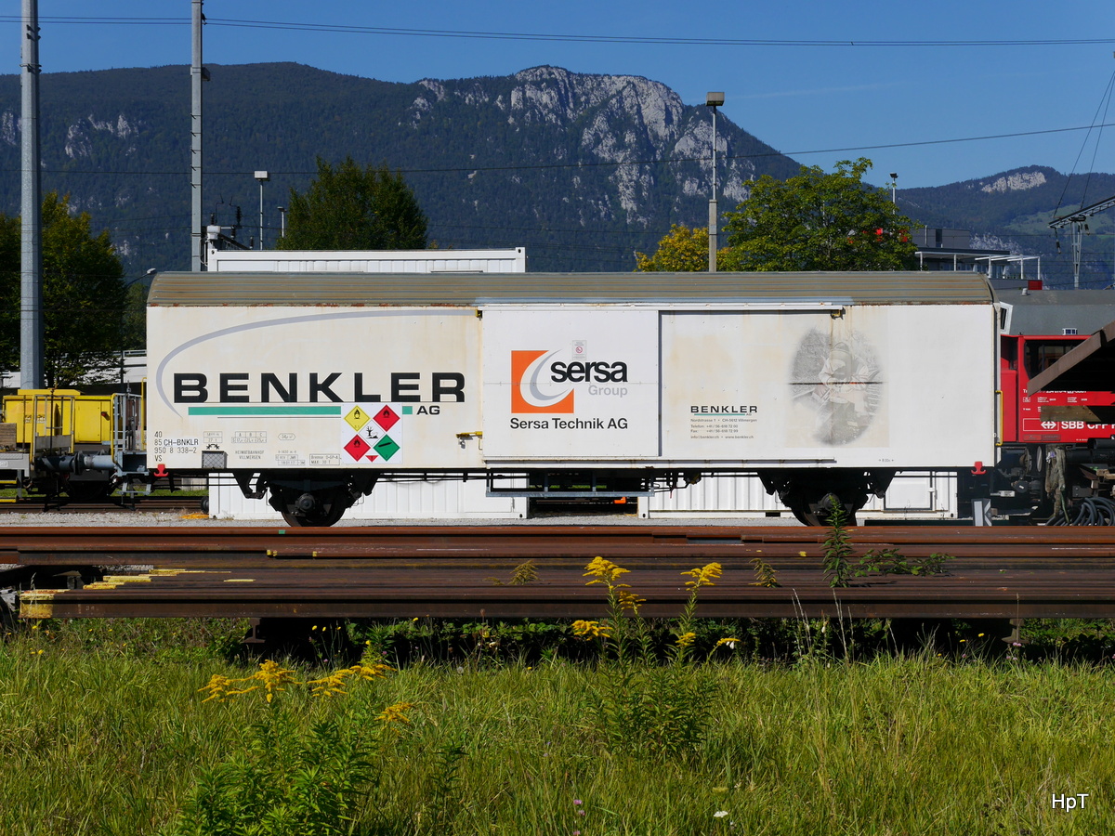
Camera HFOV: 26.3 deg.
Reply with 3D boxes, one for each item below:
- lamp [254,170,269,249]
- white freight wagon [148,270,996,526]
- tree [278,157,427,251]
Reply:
[{"bbox_3d":[-9.933,-3.100,80.000,0.480,10.400,0.700,0,0,0],"label":"lamp"},{"bbox_3d":[0.124,-0.243,37.400,13.100,4.077,2.800,0,-1,0],"label":"white freight wagon"},{"bbox_3d":[-7.461,-3.658,88.000,6.000,11.860,6.000,0,-1,0],"label":"tree"}]

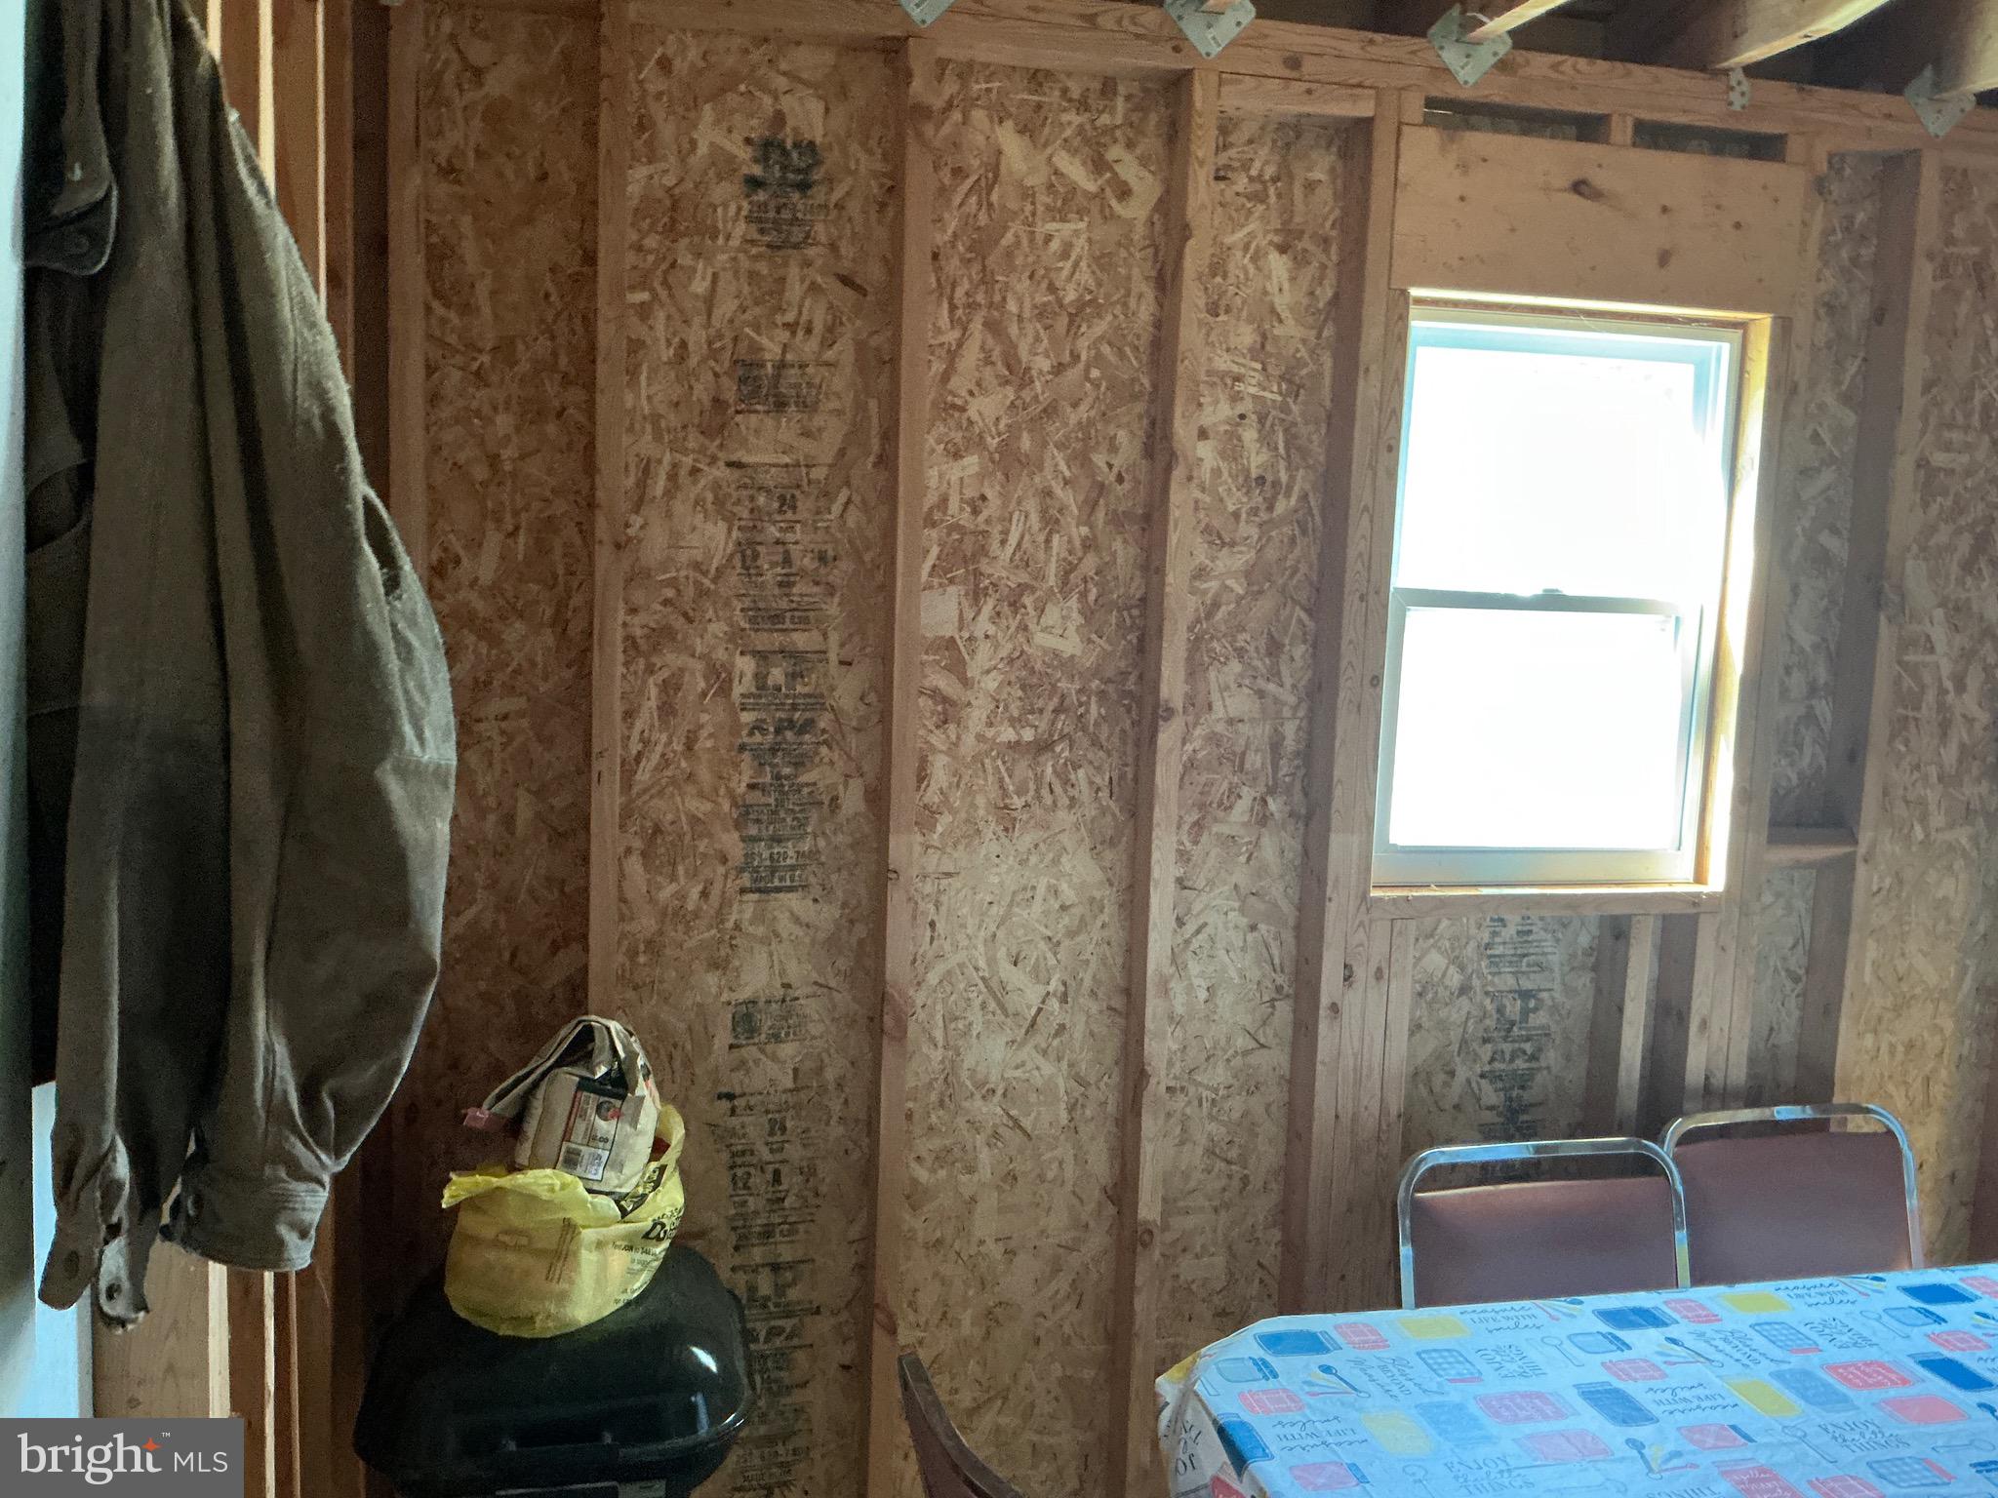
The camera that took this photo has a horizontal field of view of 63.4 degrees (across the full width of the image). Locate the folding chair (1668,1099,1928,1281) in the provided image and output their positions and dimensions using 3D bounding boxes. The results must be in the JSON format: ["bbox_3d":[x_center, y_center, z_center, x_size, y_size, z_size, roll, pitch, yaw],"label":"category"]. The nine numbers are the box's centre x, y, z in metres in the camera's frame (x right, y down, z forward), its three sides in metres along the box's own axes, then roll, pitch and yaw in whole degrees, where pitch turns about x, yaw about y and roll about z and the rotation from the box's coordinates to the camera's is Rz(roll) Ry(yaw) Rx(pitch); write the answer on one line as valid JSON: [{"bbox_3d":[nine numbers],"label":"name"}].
[{"bbox_3d":[1.309,1.032,2.355,0.465,0.880,0.520,1,6,-12],"label":"folding chair"}]

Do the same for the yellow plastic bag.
[{"bbox_3d":[-0.526,0.559,1.951,0.275,0.225,0.230,1,6,-12],"label":"yellow plastic bag"}]

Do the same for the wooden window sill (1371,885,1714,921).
[{"bbox_3d":[0.866,0.243,2.606,0.617,0.038,0.089,1,6,-12],"label":"wooden window sill"}]

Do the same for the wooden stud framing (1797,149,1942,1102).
[{"bbox_3d":[1.428,0.216,2.726,0.038,2.352,0.089,1,6,-12],"label":"wooden stud framing"}]

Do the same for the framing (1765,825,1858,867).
[{"bbox_3d":[1.325,0.170,2.698,0.180,0.038,0.089,1,6,-12],"label":"framing"}]

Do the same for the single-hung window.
[{"bbox_3d":[0.869,-0.238,2.616,0.600,0.905,0.080,1,6,-12],"label":"single-hung window"}]

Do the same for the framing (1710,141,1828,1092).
[{"bbox_3d":[1.218,0.213,2.680,0.038,2.352,0.089,1,6,-12],"label":"framing"}]

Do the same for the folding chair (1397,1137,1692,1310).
[{"bbox_3d":[0.839,1.036,2.164,0.460,0.880,0.520,1,6,-12],"label":"folding chair"}]

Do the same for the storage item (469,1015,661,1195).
[{"bbox_3d":[-0.518,0.433,1.958,0.210,0.200,0.140,1,6,-12],"label":"storage item"}]

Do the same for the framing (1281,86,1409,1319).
[{"bbox_3d":[0.514,0.205,2.523,0.038,2.352,0.089,1,6,-12],"label":"framing"}]

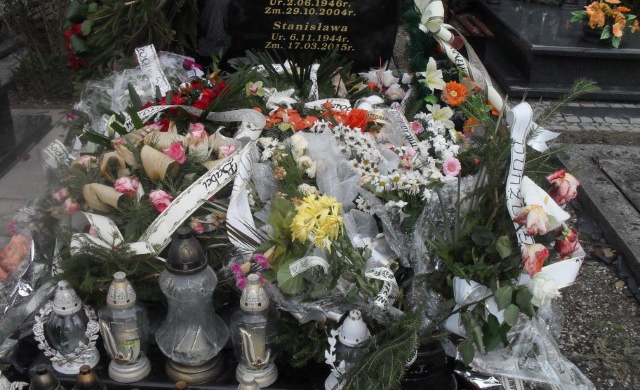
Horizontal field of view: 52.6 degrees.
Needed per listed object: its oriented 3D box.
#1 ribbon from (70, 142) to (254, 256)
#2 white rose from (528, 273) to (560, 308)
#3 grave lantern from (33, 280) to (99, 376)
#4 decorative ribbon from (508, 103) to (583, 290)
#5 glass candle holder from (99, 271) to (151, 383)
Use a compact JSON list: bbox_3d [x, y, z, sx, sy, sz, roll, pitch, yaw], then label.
[{"bbox_3d":[-0.406,0.001,1.700,0.450,0.200,0.340,1,24,0],"label":"ribbon"},{"bbox_3d":[0.555,0.236,1.600,0.077,0.072,0.070,3,25,2],"label":"white rose"},{"bbox_3d":[-0.550,0.283,1.404,0.140,0.225,0.115,-3,24,-7],"label":"grave lantern"},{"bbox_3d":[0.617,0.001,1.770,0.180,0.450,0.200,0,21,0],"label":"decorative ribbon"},{"bbox_3d":[-0.419,0.282,1.379,0.110,0.250,0.108,-1,24,-3],"label":"glass candle holder"}]

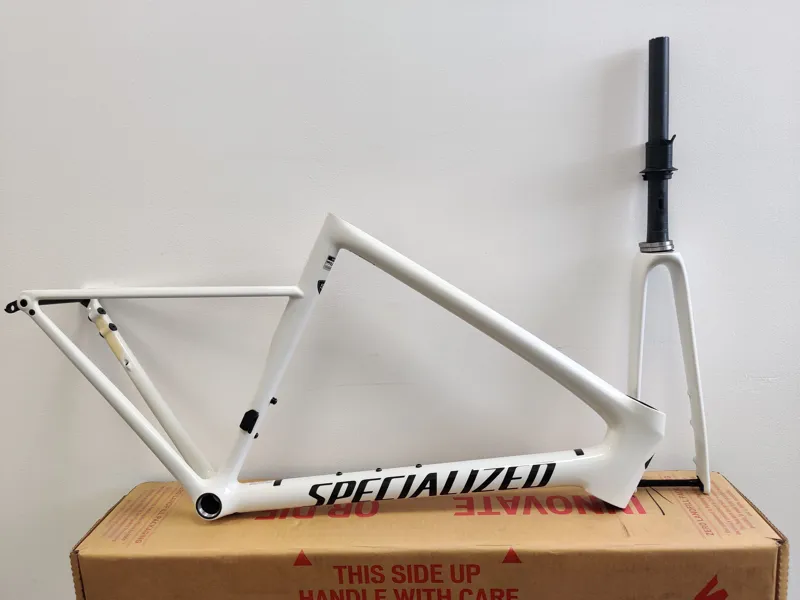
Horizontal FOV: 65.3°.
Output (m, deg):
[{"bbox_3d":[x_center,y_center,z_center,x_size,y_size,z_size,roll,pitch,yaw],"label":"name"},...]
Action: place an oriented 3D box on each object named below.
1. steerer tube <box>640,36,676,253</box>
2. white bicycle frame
[{"bbox_3d":[0.372,-0.221,0.899,0.052,0.303,0.053,-2,8,4],"label":"steerer tube"},{"bbox_3d":[-0.057,0.101,0.963,1.020,0.468,0.170,-2,4,5],"label":"white bicycle frame"}]

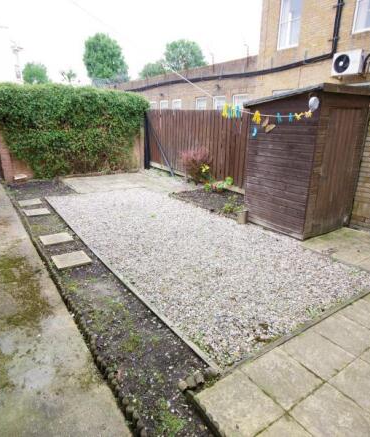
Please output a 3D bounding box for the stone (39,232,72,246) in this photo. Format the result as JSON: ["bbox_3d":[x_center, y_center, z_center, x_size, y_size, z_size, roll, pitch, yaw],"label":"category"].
[{"bbox_3d":[-1.933,0.314,4.387,0.400,0.042,0.400,-13,22,-33],"label":"stone"}]

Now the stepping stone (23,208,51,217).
[{"bbox_3d":[-2.876,-0.112,5.688,0.400,0.042,0.400,-13,22,-33],"label":"stepping stone"}]

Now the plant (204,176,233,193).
[{"bbox_3d":[0.850,-0.889,7.355,0.724,0.347,0.455,2,18,6],"label":"plant"}]

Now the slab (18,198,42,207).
[{"bbox_3d":[-3.383,-0.338,6.375,0.400,0.042,0.400,-13,22,-33],"label":"slab"}]

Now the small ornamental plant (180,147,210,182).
[{"bbox_3d":[0.273,-1.548,8.323,0.829,0.963,0.727,0,18,2],"label":"small ornamental plant"}]

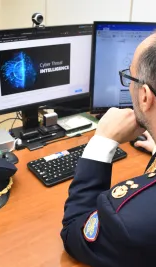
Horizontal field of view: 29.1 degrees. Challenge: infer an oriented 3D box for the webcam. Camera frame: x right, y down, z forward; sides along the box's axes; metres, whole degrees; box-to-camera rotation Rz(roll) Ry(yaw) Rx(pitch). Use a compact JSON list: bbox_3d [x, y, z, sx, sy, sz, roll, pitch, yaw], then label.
[{"bbox_3d":[-0.145,-0.422,1.125,0.047,0.055,0.050,-16,32,-33],"label":"webcam"}]

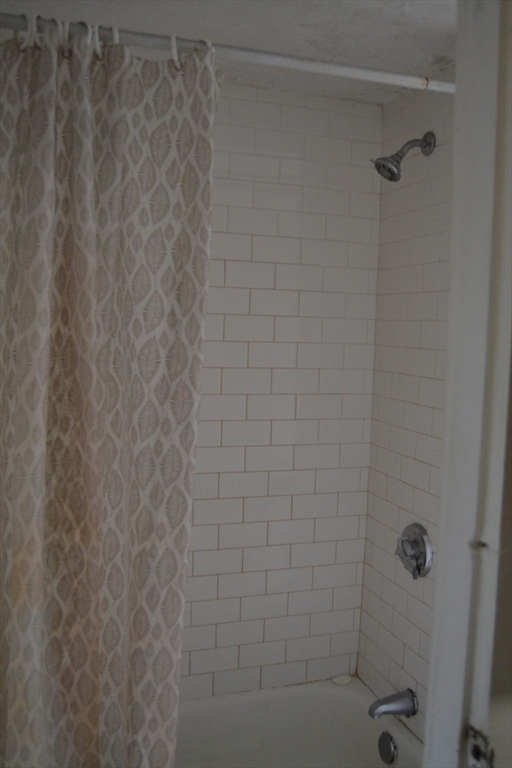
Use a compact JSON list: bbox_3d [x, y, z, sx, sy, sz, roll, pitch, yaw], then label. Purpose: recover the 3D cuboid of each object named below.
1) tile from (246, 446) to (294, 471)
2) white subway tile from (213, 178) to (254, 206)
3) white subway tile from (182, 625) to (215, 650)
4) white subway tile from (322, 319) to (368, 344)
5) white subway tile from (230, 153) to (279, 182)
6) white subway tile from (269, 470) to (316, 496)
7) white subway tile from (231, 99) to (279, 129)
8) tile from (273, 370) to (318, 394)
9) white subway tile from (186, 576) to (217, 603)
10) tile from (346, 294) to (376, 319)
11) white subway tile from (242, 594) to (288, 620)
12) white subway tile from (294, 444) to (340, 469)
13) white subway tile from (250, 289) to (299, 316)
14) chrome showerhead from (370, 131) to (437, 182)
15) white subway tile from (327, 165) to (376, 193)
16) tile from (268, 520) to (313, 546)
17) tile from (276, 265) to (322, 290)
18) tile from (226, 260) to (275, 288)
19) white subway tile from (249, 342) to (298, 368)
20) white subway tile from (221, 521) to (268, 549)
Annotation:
[{"bbox_3d":[0.040,0.223,2.122,0.153,0.076,0.009,0,5,-19],"label":"tile"},{"bbox_3d":[-0.082,-0.545,2.002,0.152,0.075,0.009,0,5,-19],"label":"white subway tile"},{"bbox_3d":[-0.195,0.758,2.101,0.153,0.076,0.009,0,5,-18],"label":"white subway tile"},{"bbox_3d":[0.275,-0.163,2.186,0.152,0.076,0.009,0,5,-18],"label":"white subway tile"},{"bbox_3d":[-0.008,-0.624,2.035,0.152,0.075,0.010,0,5,-18],"label":"white subway tile"},{"bbox_3d":[0.108,0.300,2.152,0.153,0.076,0.009,0,5,-19],"label":"white subway tile"},{"bbox_3d":[-0.003,-0.774,2.015,0.153,0.076,0.009,0,5,-19],"label":"white subway tile"},{"bbox_3d":[0.120,-0.008,2.124,0.152,0.075,0.009,0,5,-19],"label":"tile"},{"bbox_3d":[-0.188,0.610,2.096,0.152,0.076,0.008,0,5,-18],"label":"white subway tile"},{"bbox_3d":[0.325,-0.240,2.183,0.104,0.075,0.010,0,5,-18],"label":"tile"},{"bbox_3d":[0.027,0.689,2.179,0.154,0.076,0.008,0,5,-19],"label":"white subway tile"},{"bbox_3d":[0.191,0.228,2.196,0.152,0.076,0.009,0,5,-18],"label":"white subway tile"},{"bbox_3d":[0.056,-0.241,2.100,0.154,0.076,0.008,0,5,-19],"label":"white subway tile"},{"bbox_3d":[0.387,-0.615,1.887,0.172,0.145,0.085,0,5,-18],"label":"chrome showerhead"},{"bbox_3d":[0.283,-0.622,2.133,0.152,0.075,0.010,0,5,-18],"label":"white subway tile"},{"bbox_3d":[0.106,0.454,2.167,0.153,0.076,0.009,0,5,-19],"label":"tile"},{"bbox_3d":[0.128,-0.318,2.100,0.153,0.076,0.009,0,5,-19],"label":"tile"},{"bbox_3d":[-0.018,-0.320,2.073,0.152,0.076,0.009,0,5,-18],"label":"tile"},{"bbox_3d":[0.049,-0.085,2.092,0.152,0.075,0.009,0,5,-19],"label":"white subway tile"},{"bbox_3d":[-0.040,0.452,2.115,0.152,0.075,0.009,0,5,-19],"label":"white subway tile"}]

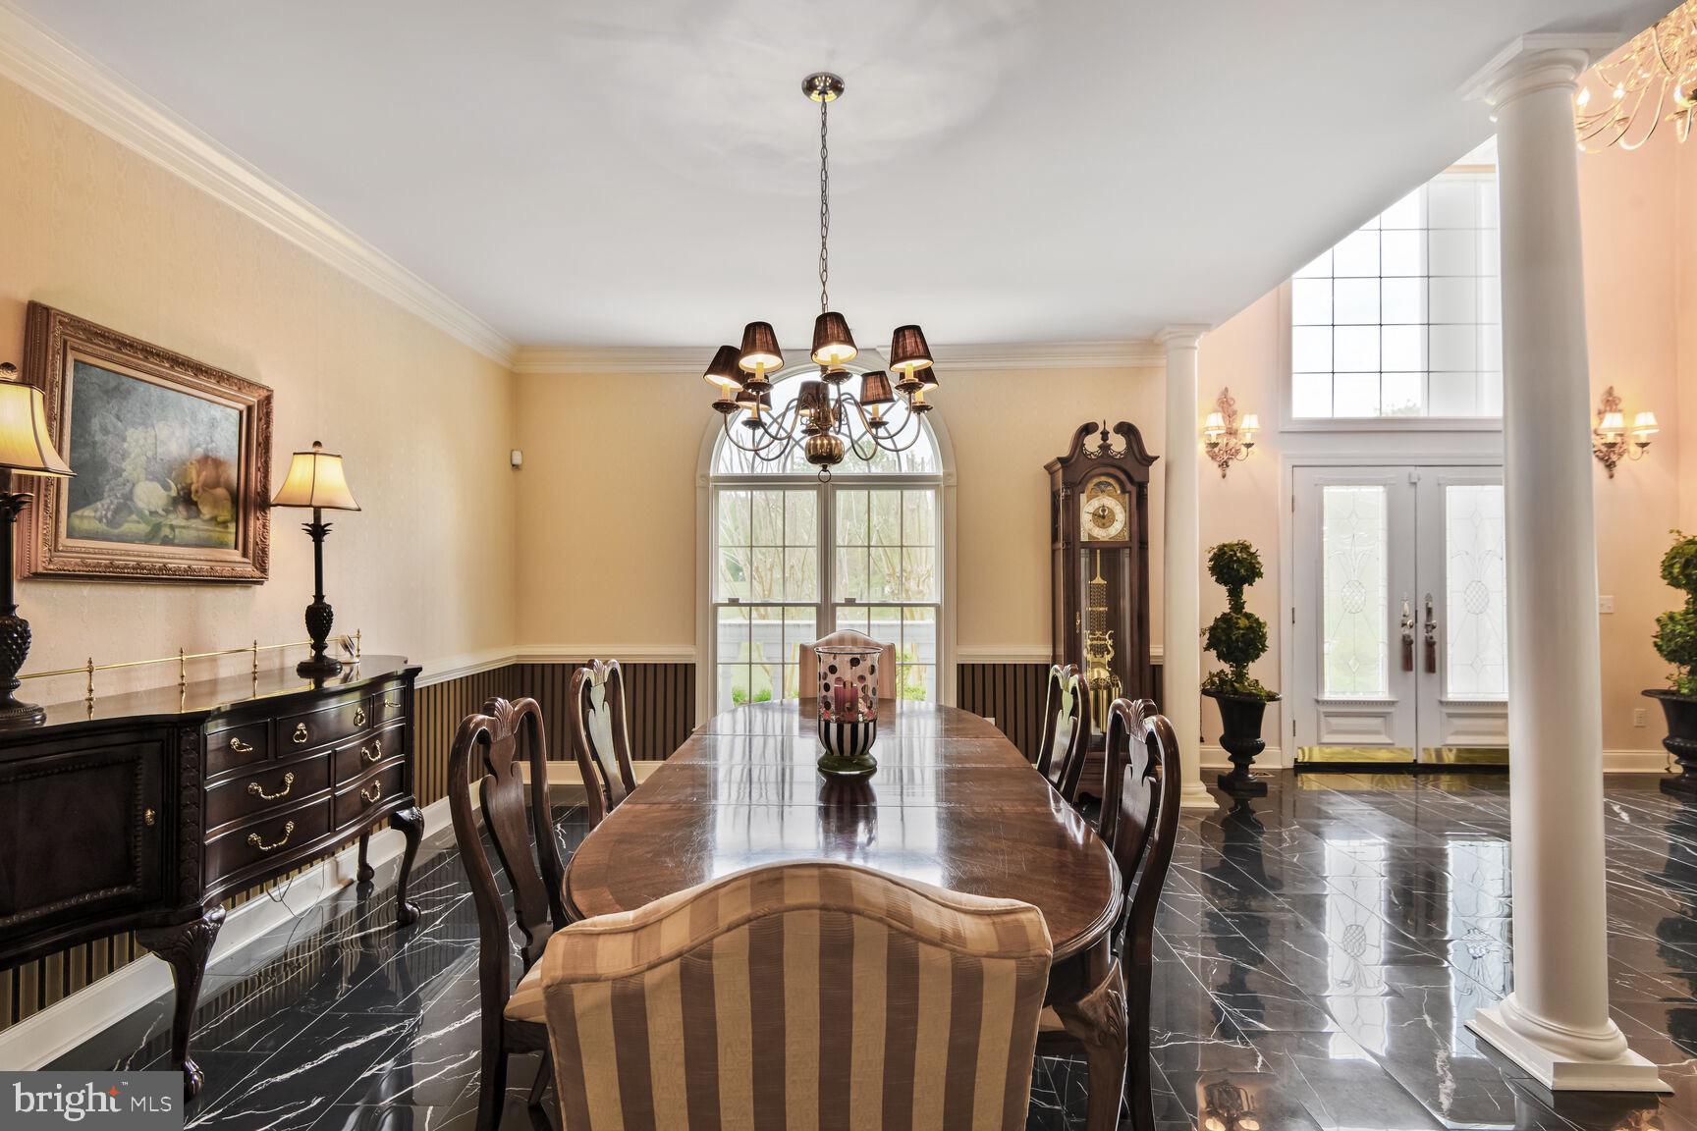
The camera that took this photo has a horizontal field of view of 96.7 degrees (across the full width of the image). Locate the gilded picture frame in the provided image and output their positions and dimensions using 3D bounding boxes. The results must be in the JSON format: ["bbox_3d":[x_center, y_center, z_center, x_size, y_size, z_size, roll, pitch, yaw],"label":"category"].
[{"bbox_3d":[-2.140,-0.322,2.374,0.075,0.725,0.765,0,-1,1],"label":"gilded picture frame"}]

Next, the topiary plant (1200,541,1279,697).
[{"bbox_3d":[2.404,0.331,4.652,0.450,0.953,0.450,0,-1,1],"label":"topiary plant"}]

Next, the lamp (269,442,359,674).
[{"bbox_3d":[-1.875,-0.027,2.679,0.205,0.830,0.205,0,-1,17],"label":"lamp"}]

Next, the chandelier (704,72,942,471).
[{"bbox_3d":[-0.071,-0.815,2.161,0.680,1.140,0.720,0,-1,1],"label":"chandelier"}]

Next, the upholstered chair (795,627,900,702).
[{"bbox_3d":[-0.007,0.847,3.562,0.530,1.050,0.640,0,-1,1],"label":"upholstered chair"}]

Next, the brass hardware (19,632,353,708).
[{"bbox_3d":[-2.130,0.326,2.481,0.035,0.120,1.620,0,-1,1],"label":"brass hardware"}]

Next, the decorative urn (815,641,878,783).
[{"bbox_3d":[-0.002,0.415,2.190,0.190,0.341,0.190,0,-1,1],"label":"decorative urn"}]

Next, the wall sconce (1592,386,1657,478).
[{"bbox_3d":[5.168,-0.911,5.018,0.390,0.630,0.220,0,-1,1],"label":"wall sconce"}]

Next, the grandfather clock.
[{"bbox_3d":[1.524,0.268,4.567,0.600,2.230,0.350,0,-1,1],"label":"grandfather clock"}]

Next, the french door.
[{"bbox_3d":[3.877,0.334,5.158,1.650,2.040,0.080,0,-1,1],"label":"french door"}]

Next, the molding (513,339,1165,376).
[{"bbox_3d":[-0.049,-1.291,4.720,4.170,0.137,0.105,0,-1,1],"label":"molding"}]

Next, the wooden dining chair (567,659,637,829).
[{"bbox_3d":[-0.568,0.837,2.480,0.570,1.030,0.530,0,-1,1],"label":"wooden dining chair"}]

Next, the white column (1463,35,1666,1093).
[{"bbox_3d":[1.961,-0.025,2.103,0.305,2.740,0.305,0,-1,1],"label":"white column"}]

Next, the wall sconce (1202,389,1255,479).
[{"bbox_3d":[2.609,-0.917,5.077,0.370,0.630,0.190,0,-1,1],"label":"wall sconce"}]

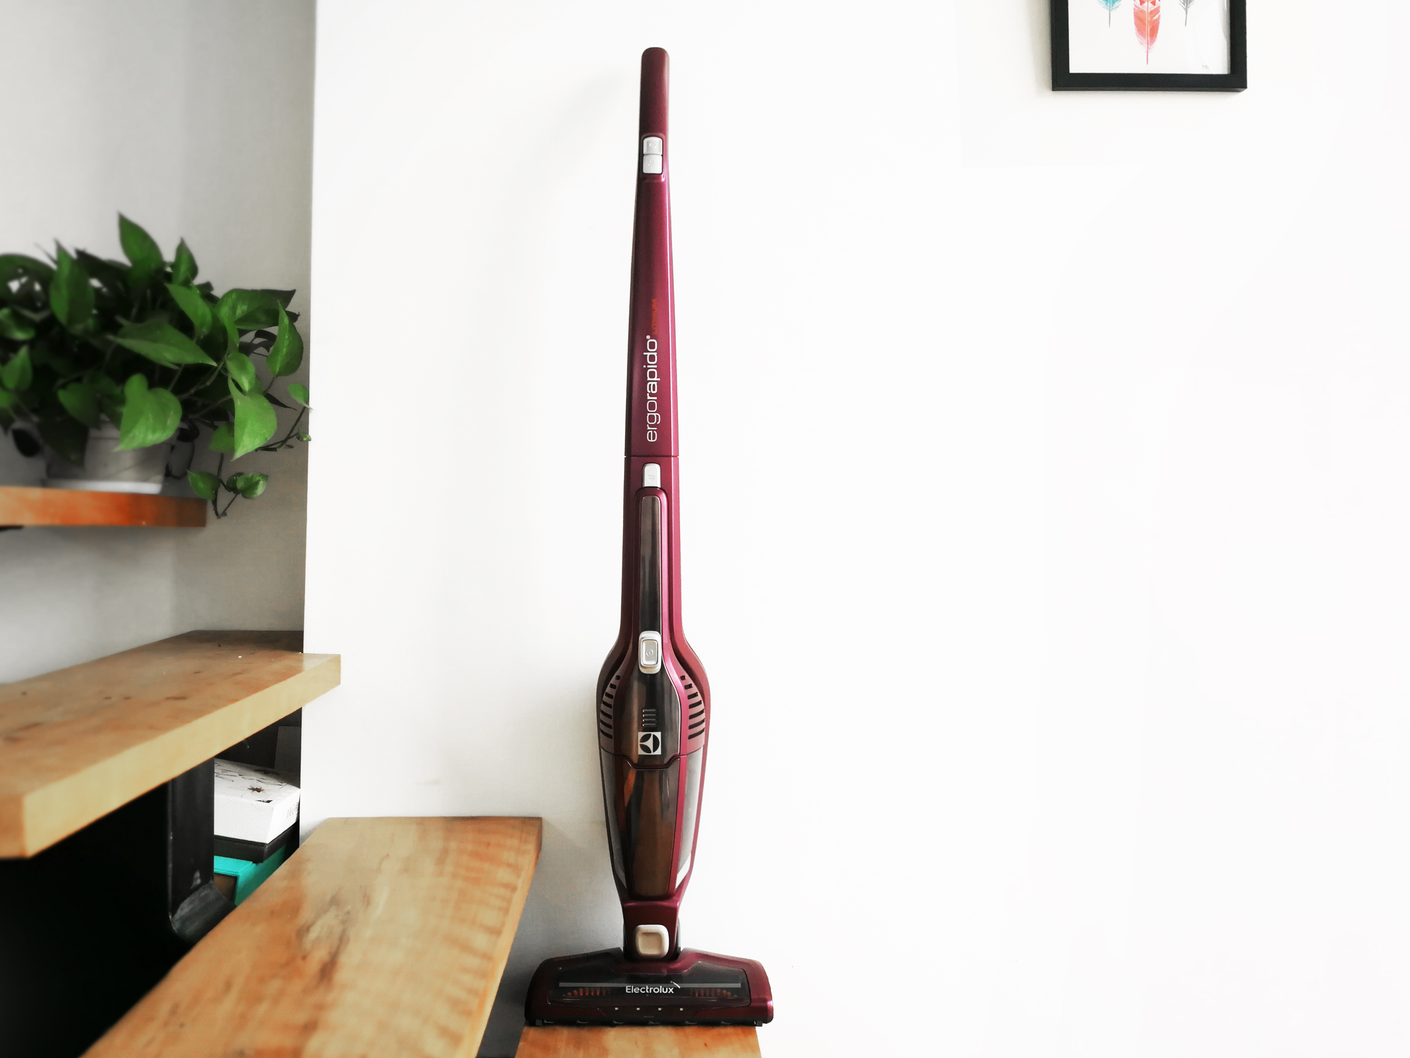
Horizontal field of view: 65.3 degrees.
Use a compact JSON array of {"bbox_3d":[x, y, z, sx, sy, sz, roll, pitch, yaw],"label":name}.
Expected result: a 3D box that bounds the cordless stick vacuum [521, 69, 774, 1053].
[{"bbox_3d":[-0.056,-0.012,1.270,0.267,1.095,0.157,0,-2,3],"label":"cordless stick vacuum"}]

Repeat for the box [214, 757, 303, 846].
[{"bbox_3d":[-0.606,0.332,1.375,0.190,0.046,0.148,10,1,0],"label":"box"}]

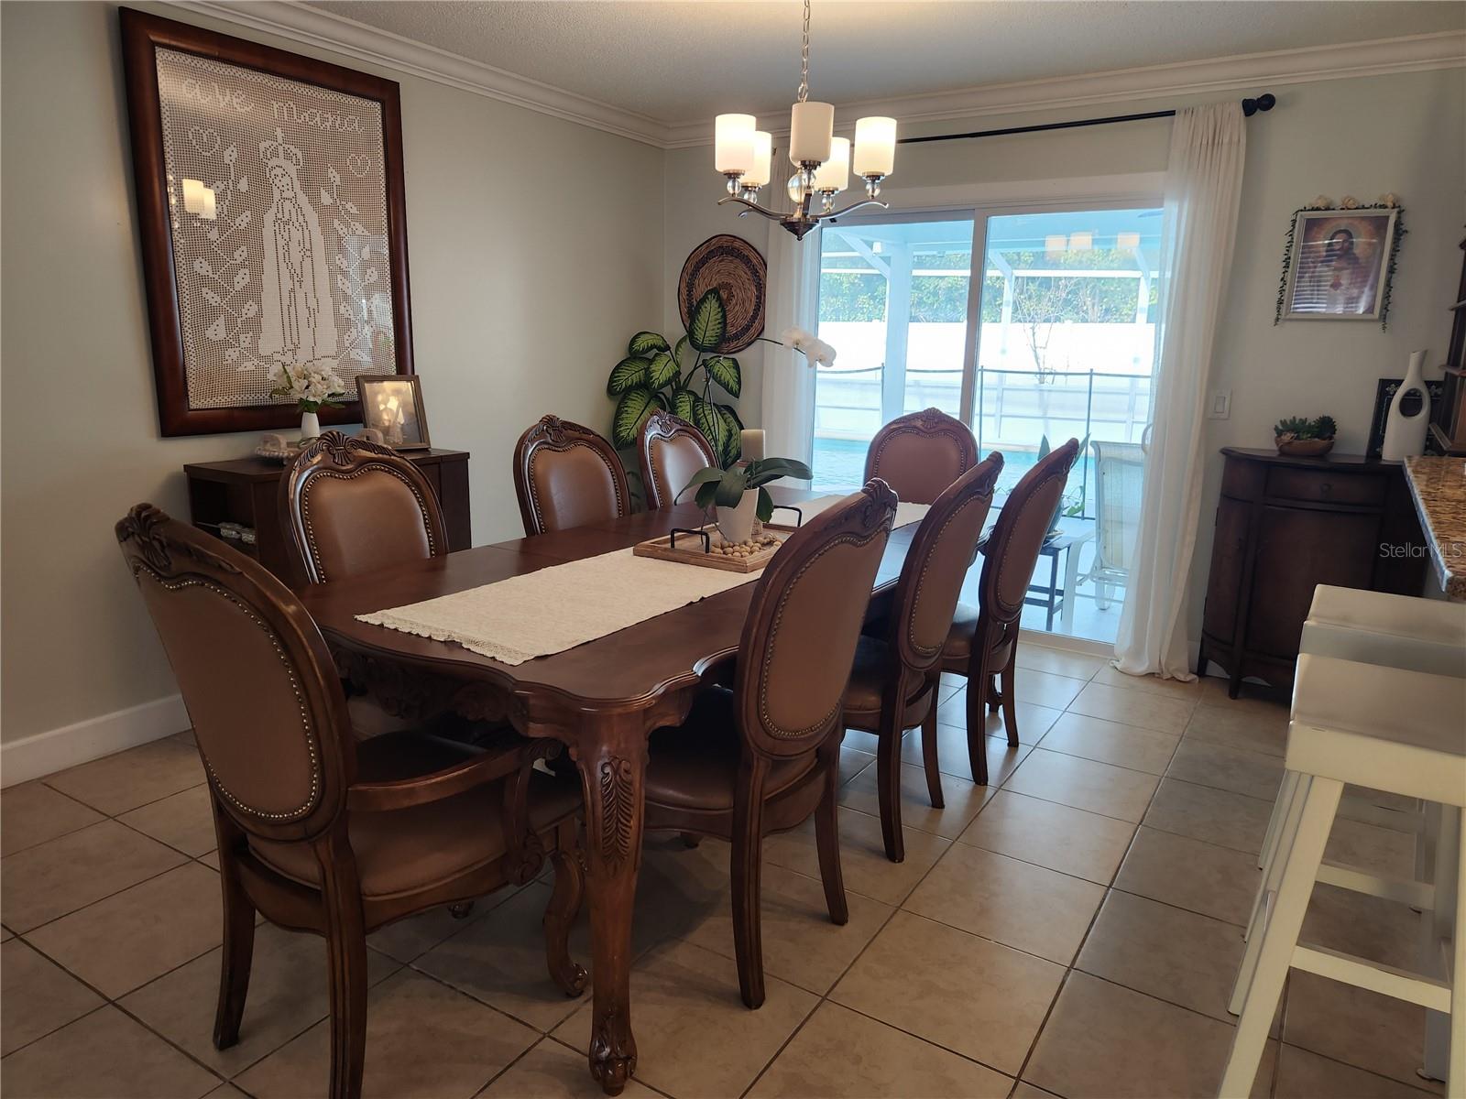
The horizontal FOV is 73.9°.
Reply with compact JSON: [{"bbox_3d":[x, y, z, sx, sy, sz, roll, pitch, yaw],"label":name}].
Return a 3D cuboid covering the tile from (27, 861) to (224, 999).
[{"bbox_3d":[-1.330,0.869,2.262,0.400,0.010,0.400,8,14,31],"label":"tile"}]

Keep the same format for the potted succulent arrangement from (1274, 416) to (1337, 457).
[{"bbox_3d":[2.224,-0.444,3.784,0.210,0.157,0.200,8,13,31],"label":"potted succulent arrangement"}]

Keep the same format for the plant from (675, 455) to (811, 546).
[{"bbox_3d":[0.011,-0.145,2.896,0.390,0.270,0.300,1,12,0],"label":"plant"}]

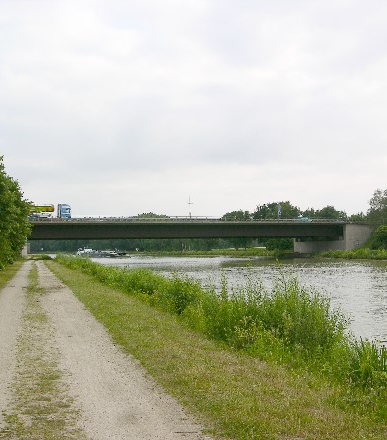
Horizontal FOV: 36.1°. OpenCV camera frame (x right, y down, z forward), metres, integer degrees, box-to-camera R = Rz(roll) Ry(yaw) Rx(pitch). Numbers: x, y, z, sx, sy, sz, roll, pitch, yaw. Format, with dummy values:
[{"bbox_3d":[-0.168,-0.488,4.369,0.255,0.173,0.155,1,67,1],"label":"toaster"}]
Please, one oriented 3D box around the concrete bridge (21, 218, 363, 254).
[{"bbox_3d":[-0.722,3.876,120.585,69.000,6.700,23.000,0,-3,-15],"label":"concrete bridge"}]

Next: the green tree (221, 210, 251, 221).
[{"bbox_3d":[14.969,3.892,212.282,10.800,14.600,10.200,0,-3,0],"label":"green tree"}]

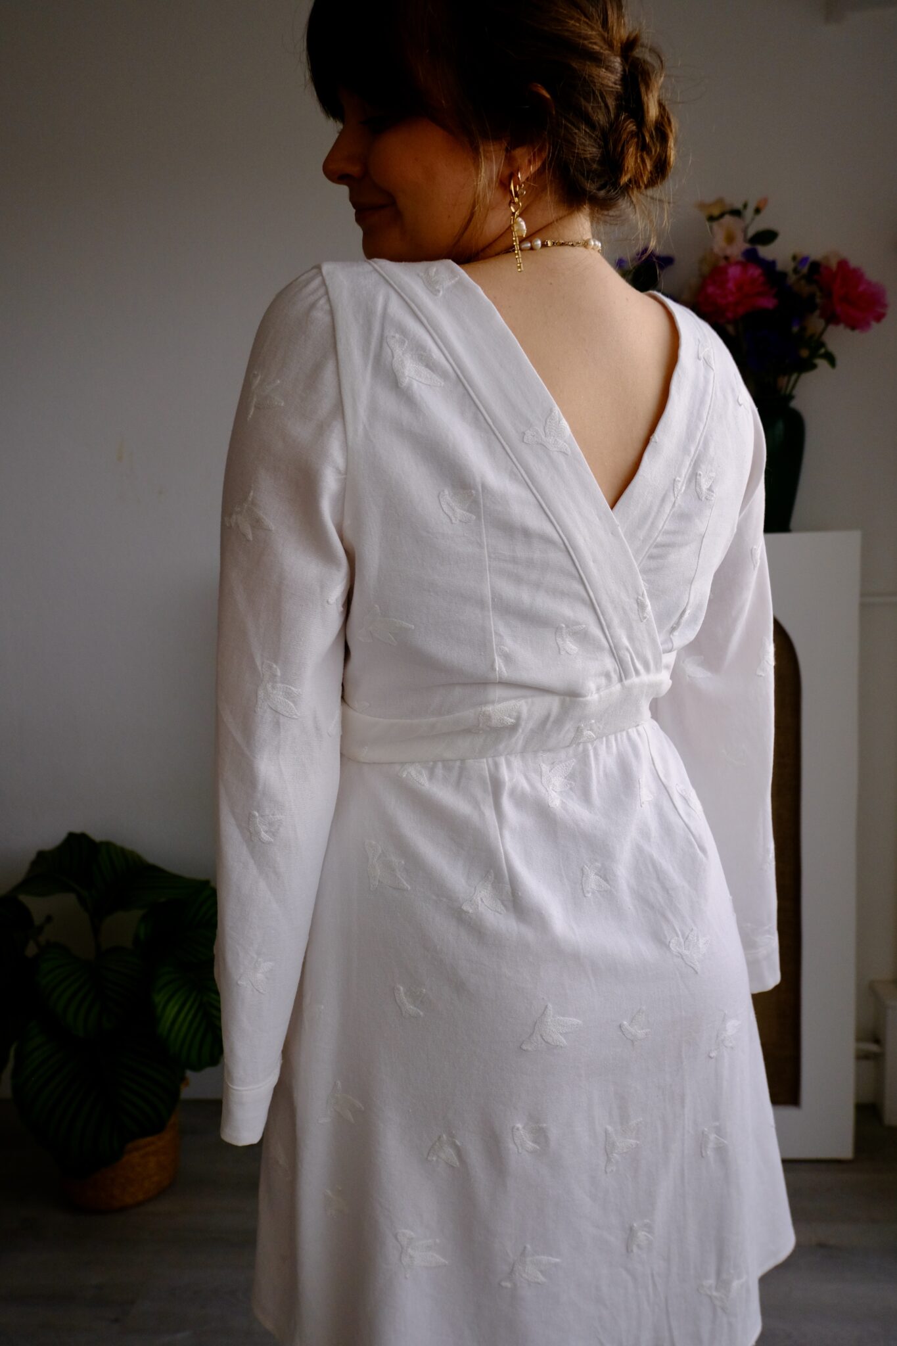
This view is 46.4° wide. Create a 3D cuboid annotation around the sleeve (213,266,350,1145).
[{"bbox_3d":[-0.115,0.022,0.725,0.105,0.590,0.130,-2,4,-33],"label":"sleeve"}]

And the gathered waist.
[{"bbox_3d":[0.041,0.034,0.845,0.290,0.068,0.220,-2,4,-33],"label":"gathered waist"}]

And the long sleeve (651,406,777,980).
[{"bbox_3d":[0.243,0.012,0.945,0.105,0.570,0.140,-2,4,-33],"label":"long sleeve"}]

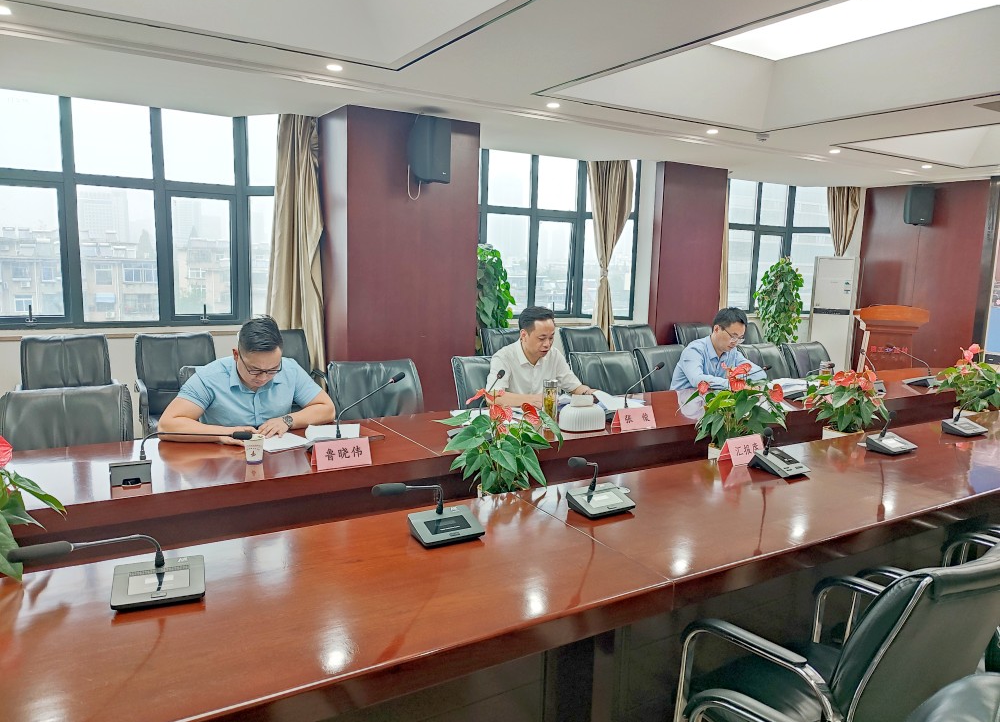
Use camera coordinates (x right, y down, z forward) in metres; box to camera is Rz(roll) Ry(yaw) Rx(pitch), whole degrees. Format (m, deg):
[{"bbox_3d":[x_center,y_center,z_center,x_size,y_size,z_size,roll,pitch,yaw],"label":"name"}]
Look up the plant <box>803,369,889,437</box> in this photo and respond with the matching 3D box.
[{"bbox_3d":[1.746,0.265,3.678,0.420,0.460,0.420,-3,9,-31],"label":"plant"}]

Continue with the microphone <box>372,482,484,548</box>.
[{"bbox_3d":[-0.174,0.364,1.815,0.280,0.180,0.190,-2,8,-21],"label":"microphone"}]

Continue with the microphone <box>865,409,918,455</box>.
[{"bbox_3d":[1.611,0.283,2.975,0.370,0.222,0.237,-3,9,-31],"label":"microphone"}]

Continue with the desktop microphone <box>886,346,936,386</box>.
[{"bbox_3d":[2.910,0.029,5.107,0.150,0.257,0.332,-3,9,-31],"label":"desktop microphone"}]

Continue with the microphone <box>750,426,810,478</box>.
[{"bbox_3d":[1.075,0.335,2.797,0.221,0.194,0.166,-3,9,-31],"label":"microphone"}]

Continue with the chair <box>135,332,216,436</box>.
[{"bbox_3d":[-1.942,0.357,4.428,0.570,0.991,0.600,-3,9,-31],"label":"chair"}]

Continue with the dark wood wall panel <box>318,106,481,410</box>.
[{"bbox_3d":[-0.767,-0.552,5.556,1.010,2.500,0.600,-3,9,-31],"label":"dark wood wall panel"}]

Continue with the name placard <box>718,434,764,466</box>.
[{"bbox_3d":[0.990,0.358,2.940,0.201,0.103,0.087,-3,9,-31],"label":"name placard"}]

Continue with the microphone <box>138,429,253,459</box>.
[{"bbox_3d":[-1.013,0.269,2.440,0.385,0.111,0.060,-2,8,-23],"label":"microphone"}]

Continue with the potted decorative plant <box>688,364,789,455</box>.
[{"bbox_3d":[1.110,0.305,3.393,0.440,0.585,0.420,-3,9,-31],"label":"potted decorative plant"}]

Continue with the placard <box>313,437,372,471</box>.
[{"bbox_3d":[-0.572,0.333,2.612,0.200,0.096,0.080,-3,9,-31],"label":"placard"}]

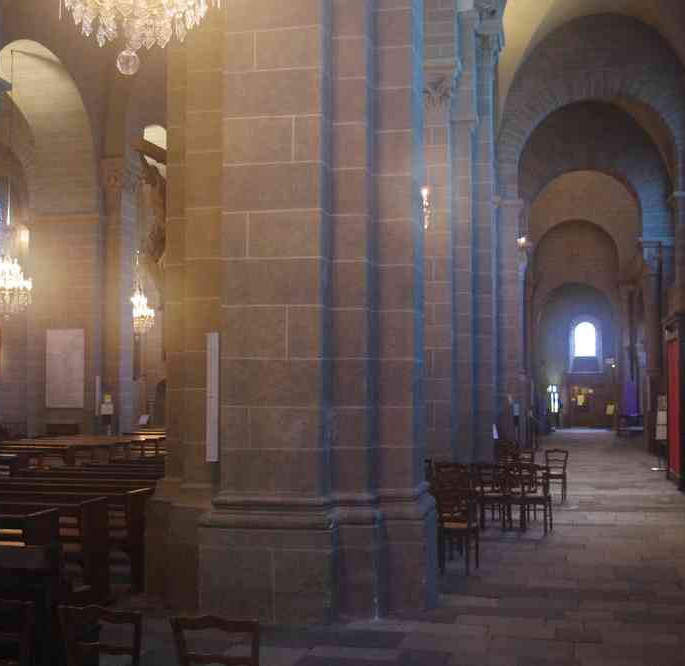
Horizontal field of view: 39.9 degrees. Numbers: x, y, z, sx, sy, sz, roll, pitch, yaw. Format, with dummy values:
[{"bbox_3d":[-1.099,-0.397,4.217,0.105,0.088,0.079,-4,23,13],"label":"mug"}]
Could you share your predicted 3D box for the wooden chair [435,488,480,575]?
[{"bbox_3d":[1.107,1.860,9.004,0.410,0.800,0.420,-1,-4,18],"label":"wooden chair"}]

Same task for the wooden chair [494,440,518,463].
[{"bbox_3d":[2.926,2.336,16.956,0.410,0.800,0.420,-1,-4,18],"label":"wooden chair"}]

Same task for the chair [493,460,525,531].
[{"bbox_3d":[2.076,2.020,11.676,0.400,0.800,0.420,-1,-4,18],"label":"chair"}]

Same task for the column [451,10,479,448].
[{"bbox_3d":[1.899,-1.167,14.516,0.420,7.500,0.500,-1,-3,12],"label":"column"}]

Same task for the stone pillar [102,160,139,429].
[{"bbox_3d":[-5.300,-0.518,22.312,0.600,7.100,0.720,-1,-3,12],"label":"stone pillar"}]

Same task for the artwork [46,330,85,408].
[{"bbox_3d":[-6.501,0.839,22.078,0.970,1.830,0.060,-1,-3,12],"label":"artwork"}]

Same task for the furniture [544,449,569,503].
[{"bbox_3d":[3.298,2.195,14.580,0.400,0.800,0.420,-1,-4,18],"label":"furniture"}]

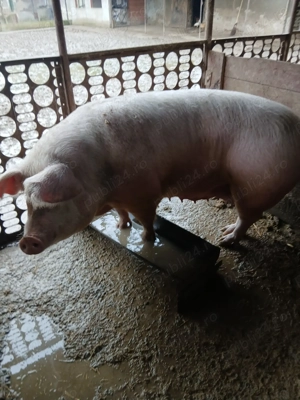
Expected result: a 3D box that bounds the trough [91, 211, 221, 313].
[{"bbox_3d":[-0.045,0.293,1.999,0.924,0.196,0.367,24,40,34],"label":"trough"}]

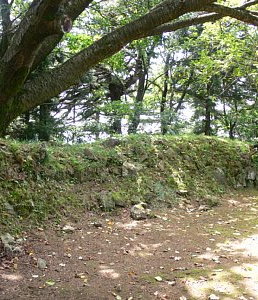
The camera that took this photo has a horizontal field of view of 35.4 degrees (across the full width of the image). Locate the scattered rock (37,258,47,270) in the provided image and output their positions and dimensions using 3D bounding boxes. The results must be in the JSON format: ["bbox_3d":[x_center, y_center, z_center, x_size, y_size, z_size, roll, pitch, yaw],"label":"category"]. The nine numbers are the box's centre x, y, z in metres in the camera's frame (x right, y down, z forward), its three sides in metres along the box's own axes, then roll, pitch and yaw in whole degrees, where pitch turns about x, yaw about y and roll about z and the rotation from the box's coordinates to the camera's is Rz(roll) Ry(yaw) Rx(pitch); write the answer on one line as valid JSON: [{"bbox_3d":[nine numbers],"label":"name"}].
[{"bbox_3d":[-1.041,1.367,4.850,0.110,0.100,0.100,0,1,0],"label":"scattered rock"}]

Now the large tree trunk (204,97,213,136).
[{"bbox_3d":[2.949,-1.243,15.000,0.340,1.500,0.340,0,1,0],"label":"large tree trunk"}]

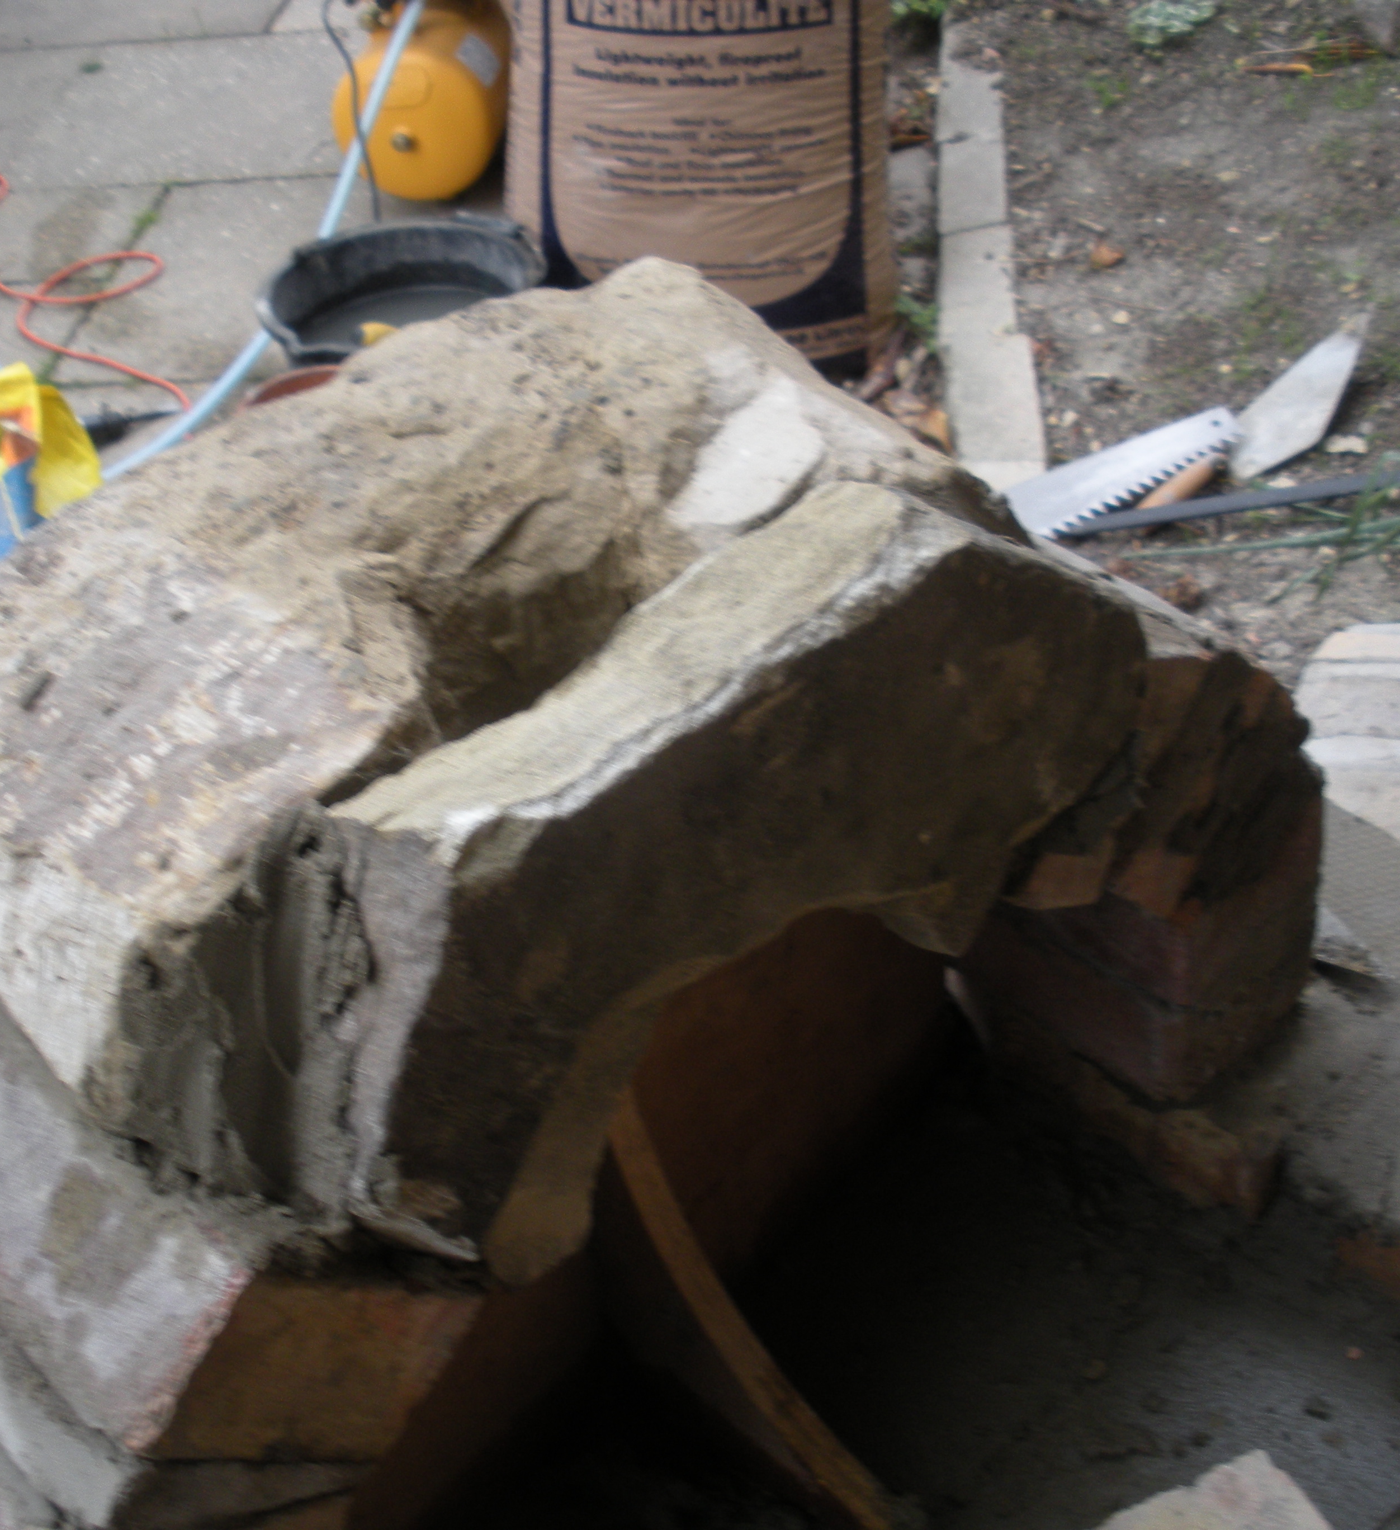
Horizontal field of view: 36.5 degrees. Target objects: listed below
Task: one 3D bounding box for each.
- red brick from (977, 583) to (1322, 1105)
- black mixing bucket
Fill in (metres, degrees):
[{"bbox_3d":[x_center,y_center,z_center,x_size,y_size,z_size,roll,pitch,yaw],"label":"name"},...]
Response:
[{"bbox_3d":[0.229,0.038,1.148,0.110,0.226,0.160,-33,46,-28],"label":"red brick"},{"bbox_3d":[-0.307,-0.412,2.347,0.300,0.240,0.275,-5,39,2],"label":"black mixing bucket"}]

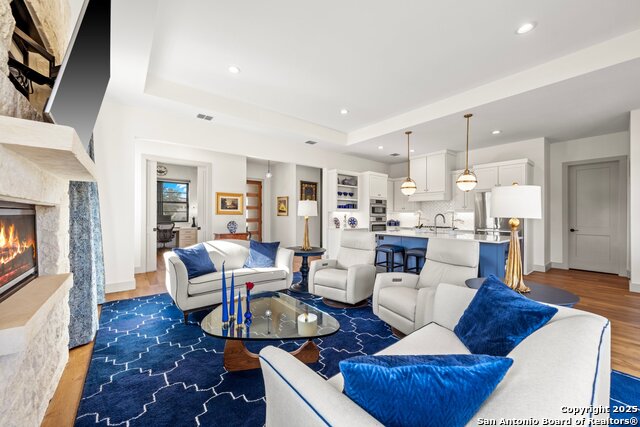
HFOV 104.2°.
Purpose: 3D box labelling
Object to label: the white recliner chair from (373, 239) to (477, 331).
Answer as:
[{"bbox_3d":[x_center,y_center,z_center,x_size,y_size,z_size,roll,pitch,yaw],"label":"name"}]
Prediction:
[{"bbox_3d":[1.286,0.825,2.954,0.960,0.990,0.790,0,0,-32],"label":"white recliner chair"}]

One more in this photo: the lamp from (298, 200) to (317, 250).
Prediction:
[{"bbox_3d":[-0.230,0.190,4.350,0.345,0.865,0.345,0,0,0],"label":"lamp"}]

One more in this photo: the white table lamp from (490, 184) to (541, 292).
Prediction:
[{"bbox_3d":[1.634,0.192,2.085,0.340,0.886,0.340,0,0,-38],"label":"white table lamp"}]

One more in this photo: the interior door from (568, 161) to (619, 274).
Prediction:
[{"bbox_3d":[6.335,0.109,5.784,0.050,2.440,0.770,0,0,-38],"label":"interior door"}]

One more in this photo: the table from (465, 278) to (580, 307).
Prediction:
[{"bbox_3d":[1.632,0.975,2.076,0.720,0.680,0.720,0,0,-38],"label":"table"}]

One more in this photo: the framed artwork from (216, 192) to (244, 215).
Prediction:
[{"bbox_3d":[-2.392,-0.258,6.689,0.735,0.600,0.040,0,0,-39],"label":"framed artwork"}]

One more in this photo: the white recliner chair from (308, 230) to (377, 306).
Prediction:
[{"bbox_3d":[0.413,0.804,3.859,0.790,1.020,0.850,0,0,41],"label":"white recliner chair"}]

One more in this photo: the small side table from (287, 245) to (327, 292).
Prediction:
[{"bbox_3d":[-0.248,0.970,4.280,0.710,0.700,0.710,0,0,0],"label":"small side table"}]

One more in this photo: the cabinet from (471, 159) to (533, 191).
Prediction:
[{"bbox_3d":[4.385,-0.865,5.950,0.740,0.610,1.040,0,0,-39],"label":"cabinet"}]

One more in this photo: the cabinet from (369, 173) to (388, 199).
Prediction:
[{"bbox_3d":[1.589,-0.815,7.744,0.860,0.770,0.650,0,0,-39],"label":"cabinet"}]

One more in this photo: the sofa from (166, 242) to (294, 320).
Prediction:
[{"bbox_3d":[-1.287,0.870,3.697,1.660,0.880,0.920,0,0,-38],"label":"sofa"}]

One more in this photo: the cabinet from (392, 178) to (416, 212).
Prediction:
[{"bbox_3d":[2.837,-0.605,8.159,0.370,1.110,0.770,0,0,-39],"label":"cabinet"}]

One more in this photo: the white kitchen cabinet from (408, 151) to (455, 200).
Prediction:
[{"bbox_3d":[3.291,-1.042,7.371,0.500,1.360,1.160,0,0,-38],"label":"white kitchen cabinet"}]

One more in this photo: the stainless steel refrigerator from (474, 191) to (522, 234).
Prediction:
[{"bbox_3d":[4.302,0.424,5.891,0.700,1.800,0.920,0,0,-38],"label":"stainless steel refrigerator"}]

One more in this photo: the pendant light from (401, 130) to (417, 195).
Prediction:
[{"bbox_3d":[1.911,-1.054,5.340,0.330,1.365,0.330,0,0,-38],"label":"pendant light"}]

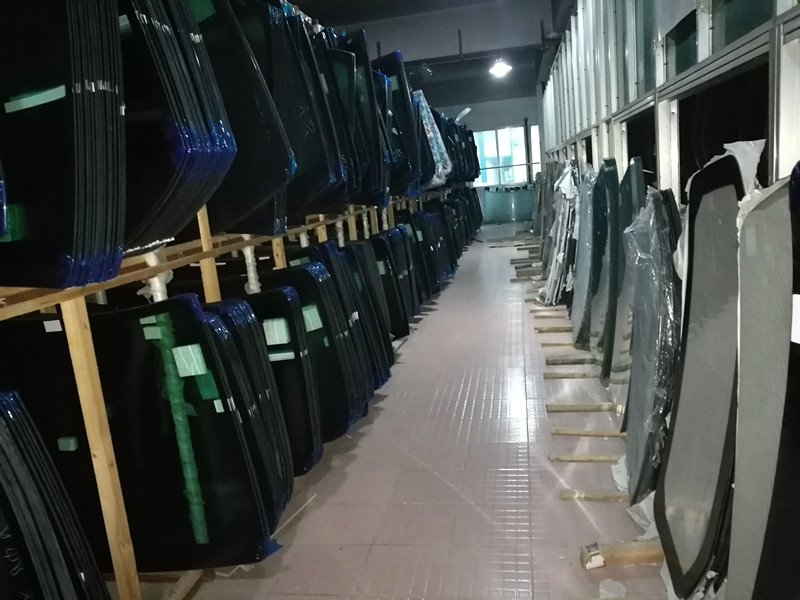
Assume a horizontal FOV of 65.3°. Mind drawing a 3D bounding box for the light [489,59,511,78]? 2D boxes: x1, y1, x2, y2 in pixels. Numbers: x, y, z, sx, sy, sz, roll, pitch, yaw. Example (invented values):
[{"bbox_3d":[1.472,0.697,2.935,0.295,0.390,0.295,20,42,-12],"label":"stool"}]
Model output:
[{"bbox_3d":[1.742,-3.991,10.781,0.400,0.270,0.400,-4,11,12],"label":"light"}]

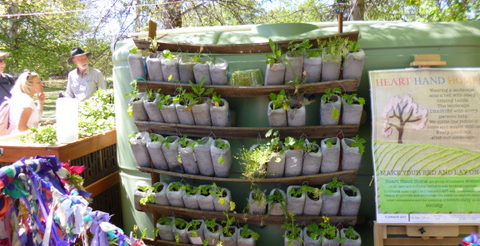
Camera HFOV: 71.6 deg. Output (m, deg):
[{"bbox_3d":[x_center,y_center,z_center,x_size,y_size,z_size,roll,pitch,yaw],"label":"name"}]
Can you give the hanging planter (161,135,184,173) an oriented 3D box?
[{"bbox_3d":[-0.405,0.199,2.052,0.100,0.212,0.100,-4,6,11],"label":"hanging planter"}]

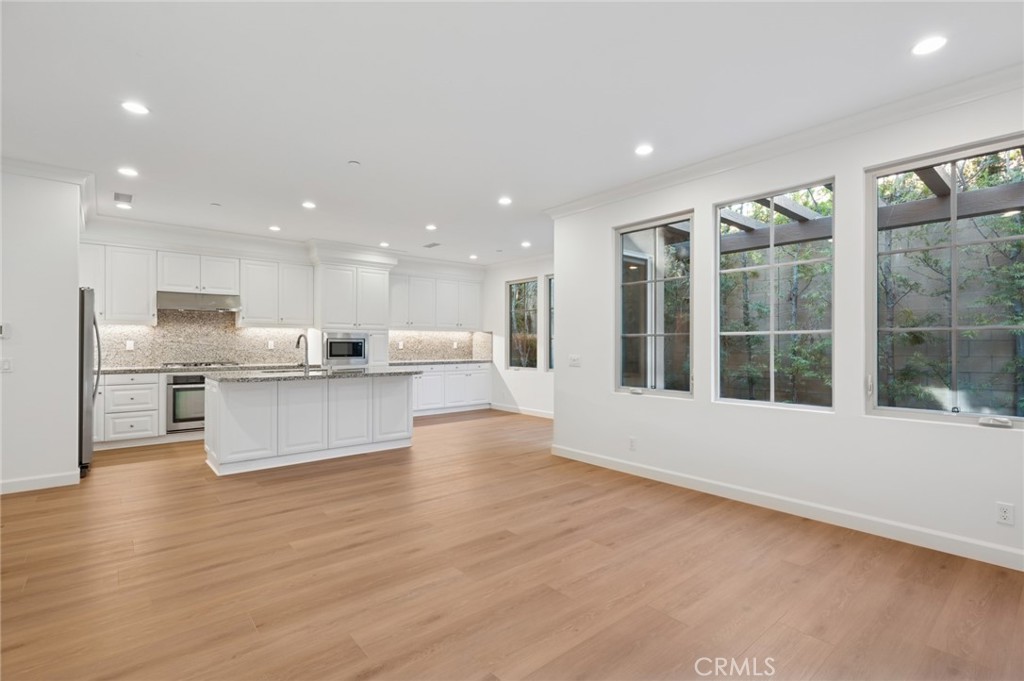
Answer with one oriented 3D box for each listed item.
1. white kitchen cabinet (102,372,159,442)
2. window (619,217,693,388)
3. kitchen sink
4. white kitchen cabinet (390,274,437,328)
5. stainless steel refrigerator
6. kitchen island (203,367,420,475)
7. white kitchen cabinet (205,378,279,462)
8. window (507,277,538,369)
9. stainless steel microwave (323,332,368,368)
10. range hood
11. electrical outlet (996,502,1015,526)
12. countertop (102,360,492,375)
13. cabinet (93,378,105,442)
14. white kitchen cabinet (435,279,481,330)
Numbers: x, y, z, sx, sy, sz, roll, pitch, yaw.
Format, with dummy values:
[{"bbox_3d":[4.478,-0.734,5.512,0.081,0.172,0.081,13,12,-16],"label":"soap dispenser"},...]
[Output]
[{"bbox_3d":[-4.635,0.776,5.556,0.490,0.780,0.610,1,-1,-40],"label":"white kitchen cabinet"},{"bbox_3d":[1.287,-0.299,4.175,0.090,1.600,0.820,0,-1,-41],"label":"window"},{"bbox_3d":[-2.492,0.480,5.244,0.720,0.220,0.440,1,-1,-40],"label":"kitchen sink"},{"bbox_3d":[-1.861,-0.654,8.021,0.980,0.910,0.330,0,-1,-39],"label":"white kitchen cabinet"},{"bbox_3d":[-4.406,0.382,4.293,0.760,1.745,0.910,0,-1,-40],"label":"stainless steel refrigerator"},{"bbox_3d":[-2.192,0.815,5.176,2.080,0.905,0.900,0,-1,-39],"label":"kitchen island"},{"bbox_3d":[-2.724,0.775,4.603,0.490,0.770,0.650,0,-1,-39],"label":"white kitchen cabinet"},{"bbox_3d":[0.189,-0.285,8.245,0.120,1.630,0.870,1,-1,-40],"label":"window"},{"bbox_3d":[-2.656,0.138,7.091,0.695,0.490,0.430,1,-1,-40],"label":"stainless steel microwave"},{"bbox_3d":[-4.201,-0.500,6.105,0.910,0.230,0.450,0,-1,-39],"label":"range hood"},{"bbox_3d":[2.704,0.953,2.491,0.010,0.115,0.070,0,-1,-41],"label":"electrical outlet"},{"bbox_3d":[-2.857,0.388,7.029,5.800,0.045,0.645,0,-1,-39],"label":"countertop"},{"bbox_3d":[-4.974,0.772,5.267,0.420,0.770,0.610,1,-1,-40],"label":"cabinet"},{"bbox_3d":[-1.113,-0.640,8.807,1.000,0.940,0.350,1,-1,-40],"label":"white kitchen cabinet"}]

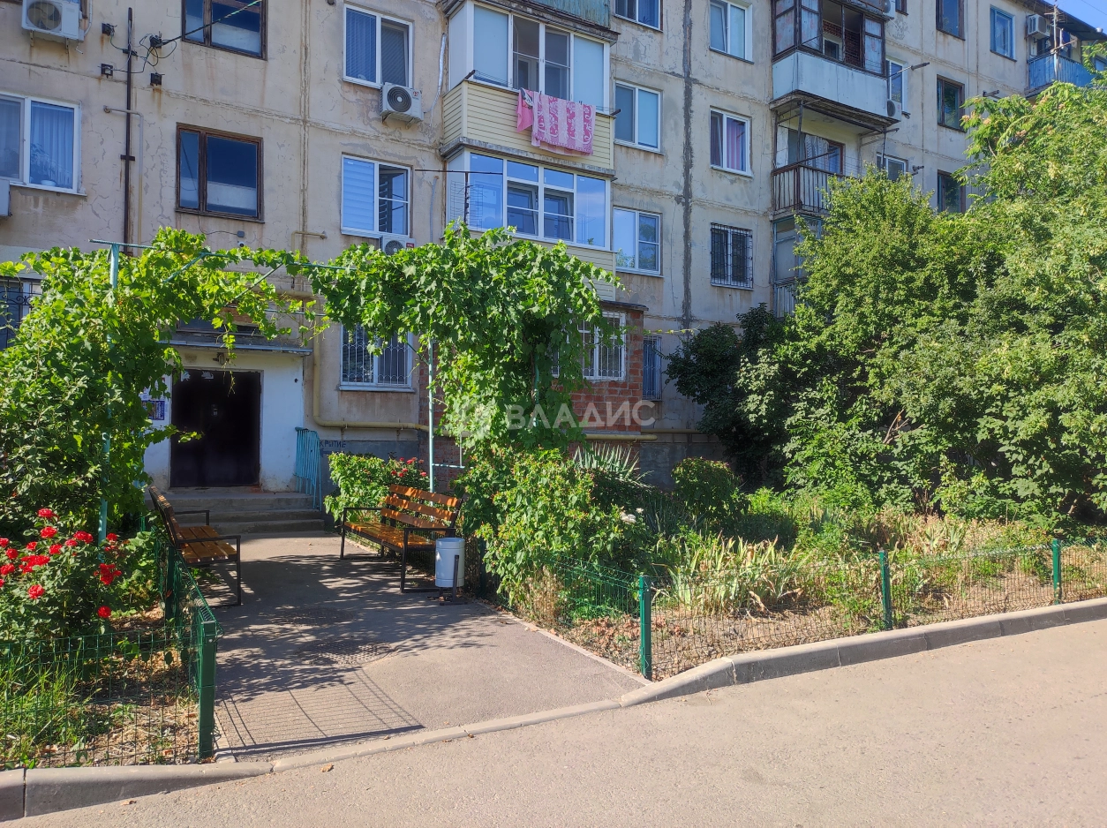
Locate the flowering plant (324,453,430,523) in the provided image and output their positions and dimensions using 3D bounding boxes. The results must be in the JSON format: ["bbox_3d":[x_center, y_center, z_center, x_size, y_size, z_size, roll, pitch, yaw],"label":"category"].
[{"bbox_3d":[-2.413,1.137,11.000,1.350,1.150,1.050,1,-1,-29],"label":"flowering plant"}]

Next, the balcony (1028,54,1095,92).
[{"bbox_3d":[16.164,-10.283,25.003,3.100,1.030,0.870,1,-1,-29],"label":"balcony"}]

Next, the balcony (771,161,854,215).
[{"bbox_3d":[6.800,-5.251,19.847,3.030,1.170,0.840,1,-2,-31],"label":"balcony"}]

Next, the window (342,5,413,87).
[{"bbox_3d":[-3.193,-6.593,14.578,1.270,1.360,0.150,1,-1,-29],"label":"window"}]

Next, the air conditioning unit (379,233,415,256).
[{"bbox_3d":[-2.816,-2.897,14.440,0.640,0.490,0.280,1,-1,-29],"label":"air conditioning unit"}]

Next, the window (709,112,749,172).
[{"bbox_3d":[4.158,-6.352,18.778,1.250,1.400,0.140,1,-2,-31],"label":"window"}]

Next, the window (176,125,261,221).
[{"bbox_3d":[-5.510,-3.959,13.228,1.320,1.440,0.150,1,-1,-29],"label":"window"}]

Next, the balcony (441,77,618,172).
[{"bbox_3d":[-0.477,-5.280,15.328,3.200,1.200,1.000,1,-2,-31],"label":"balcony"}]

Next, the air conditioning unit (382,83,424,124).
[{"bbox_3d":[-2.775,-5.606,14.502,0.720,0.530,0.300,1,-1,-29],"label":"air conditioning unit"}]

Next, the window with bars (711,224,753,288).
[{"bbox_3d":[4.192,-3.682,18.709,1.320,1.440,0.160,1,-2,-31],"label":"window with bars"}]

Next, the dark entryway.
[{"bbox_3d":[-5.410,0.239,12.842,1.330,1.850,0.170,1,-2,-31],"label":"dark entryway"}]

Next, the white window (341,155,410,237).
[{"bbox_3d":[-3.217,-3.884,14.514,1.260,1.400,0.150,1,-1,-29],"label":"white window"}]

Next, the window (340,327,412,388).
[{"bbox_3d":[-3.183,-1.159,14.459,1.280,1.410,0.150,1,-1,-29],"label":"window"}]

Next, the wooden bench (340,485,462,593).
[{"bbox_3d":[-1.698,1.253,8.640,0.630,0.900,2.230,1,-2,-31],"label":"wooden bench"}]

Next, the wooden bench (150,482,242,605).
[{"bbox_3d":[-3.497,1.224,7.716,0.615,0.900,2.200,1,-2,-31],"label":"wooden bench"}]

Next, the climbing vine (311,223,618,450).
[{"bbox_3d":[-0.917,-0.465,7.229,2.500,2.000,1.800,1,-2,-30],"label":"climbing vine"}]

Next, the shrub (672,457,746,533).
[{"bbox_3d":[2.240,1.231,11.549,1.020,1.050,1.000,0,-1,11],"label":"shrub"}]

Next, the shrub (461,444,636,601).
[{"bbox_3d":[-0.081,0.991,7.645,1.580,1.370,1.300,0,-1,-1],"label":"shrub"}]

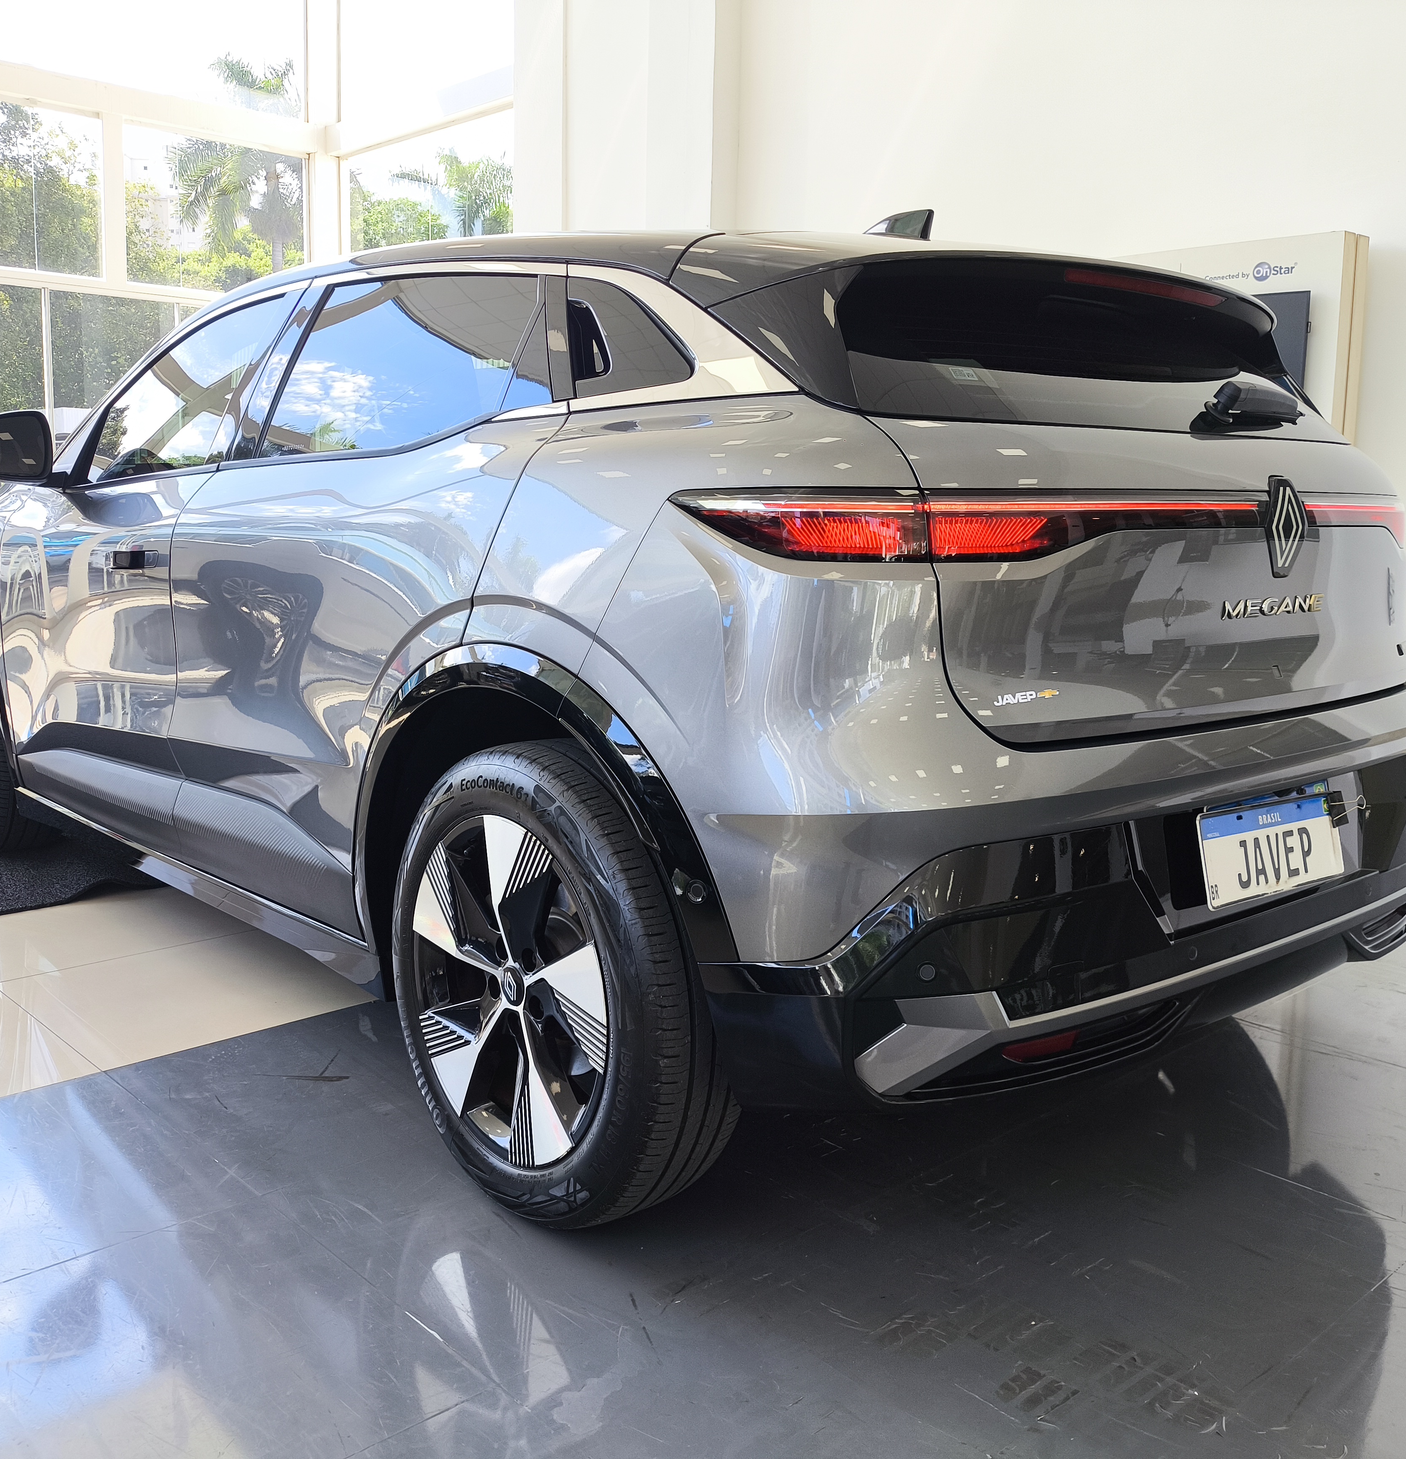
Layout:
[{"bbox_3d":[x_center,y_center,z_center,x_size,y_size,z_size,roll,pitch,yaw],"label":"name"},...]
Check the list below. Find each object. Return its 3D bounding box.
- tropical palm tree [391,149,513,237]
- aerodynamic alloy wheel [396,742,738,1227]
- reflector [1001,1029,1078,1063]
[{"bbox_3d":[-5.968,-9.671,35.751,4.300,9.770,4.300,0,9,-10],"label":"tropical palm tree"},{"bbox_3d":[-0.219,0.367,2.077,0.200,0.685,0.690,-6,12,-42],"label":"aerodynamic alloy wheel"},{"bbox_3d":[0.427,0.404,1.792,0.135,0.026,0.020,-4,10,-32],"label":"reflector"}]

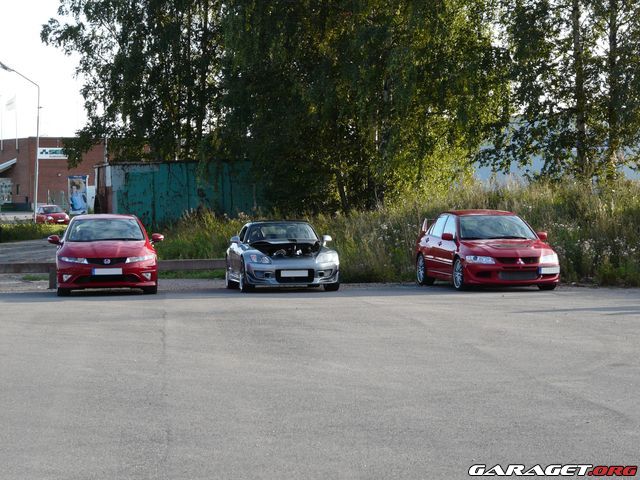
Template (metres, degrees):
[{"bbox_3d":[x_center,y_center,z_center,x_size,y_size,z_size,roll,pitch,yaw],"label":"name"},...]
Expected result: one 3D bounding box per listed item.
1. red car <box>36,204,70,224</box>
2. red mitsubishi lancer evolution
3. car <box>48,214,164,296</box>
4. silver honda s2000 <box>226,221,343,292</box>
[{"bbox_3d":[-17.600,-1.565,132.000,1.700,1.440,4.100,-1,1,-25],"label":"red car"},{"bbox_3d":[3.016,0.161,36.800,1.780,1.450,4.490,0,1,-12],"label":"red mitsubishi lancer evolution"},{"bbox_3d":[-3.880,0.254,36.600,1.790,1.440,4.260,0,1,-7],"label":"car"},{"bbox_3d":[-0.728,0.290,36.700,1.760,1.270,4.130,0,1,-8],"label":"silver honda s2000"}]

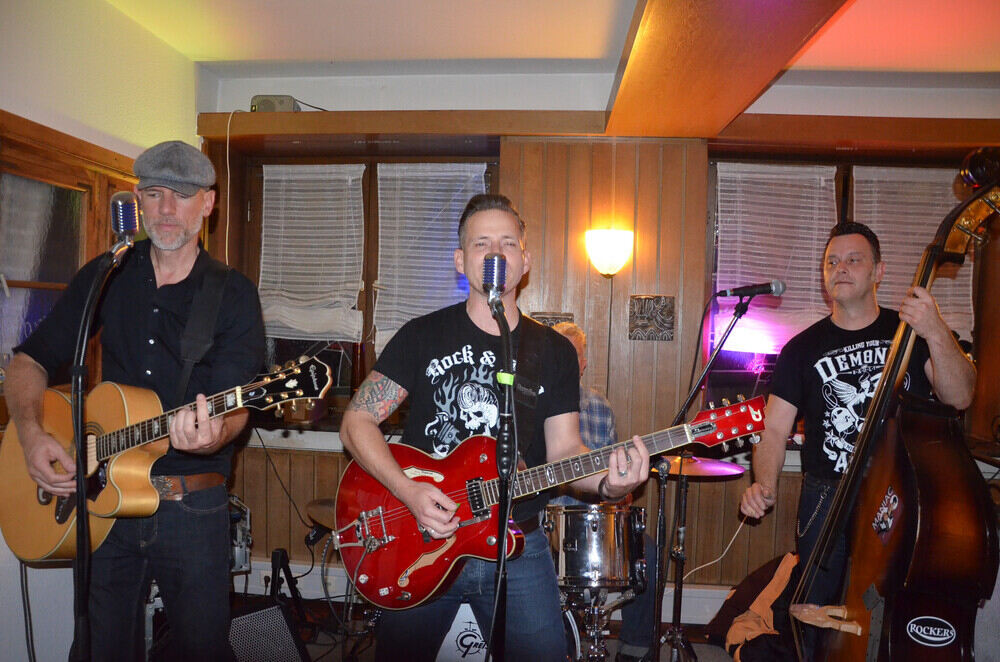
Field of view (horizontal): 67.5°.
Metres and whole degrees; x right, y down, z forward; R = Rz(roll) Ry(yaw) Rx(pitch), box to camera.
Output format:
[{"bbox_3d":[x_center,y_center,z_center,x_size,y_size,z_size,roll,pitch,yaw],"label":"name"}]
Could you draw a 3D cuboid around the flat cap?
[{"bbox_3d":[-0.754,-0.382,1.750,0.190,0.120,0.265,1,10,-13],"label":"flat cap"}]

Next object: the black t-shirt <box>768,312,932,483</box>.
[{"bbox_3d":[1.096,0.194,2.360,0.500,0.540,0.280,2,2,18],"label":"black t-shirt"}]

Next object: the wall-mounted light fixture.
[{"bbox_3d":[0.509,-0.365,3.480,0.222,0.216,0.140,1,2,4],"label":"wall-mounted light fixture"}]

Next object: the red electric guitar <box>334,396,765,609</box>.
[{"bbox_3d":[0.091,0.348,1.723,1.040,0.385,0.080,-20,-24,13],"label":"red electric guitar"}]

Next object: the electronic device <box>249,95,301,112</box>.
[{"bbox_3d":[-1.061,-1.061,3.555,0.200,0.090,0.110,2,2,3],"label":"electronic device"}]

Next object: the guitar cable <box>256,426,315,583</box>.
[{"bbox_3d":[-0.980,0.793,3.420,0.280,0.700,0.180,1,2,4],"label":"guitar cable"}]

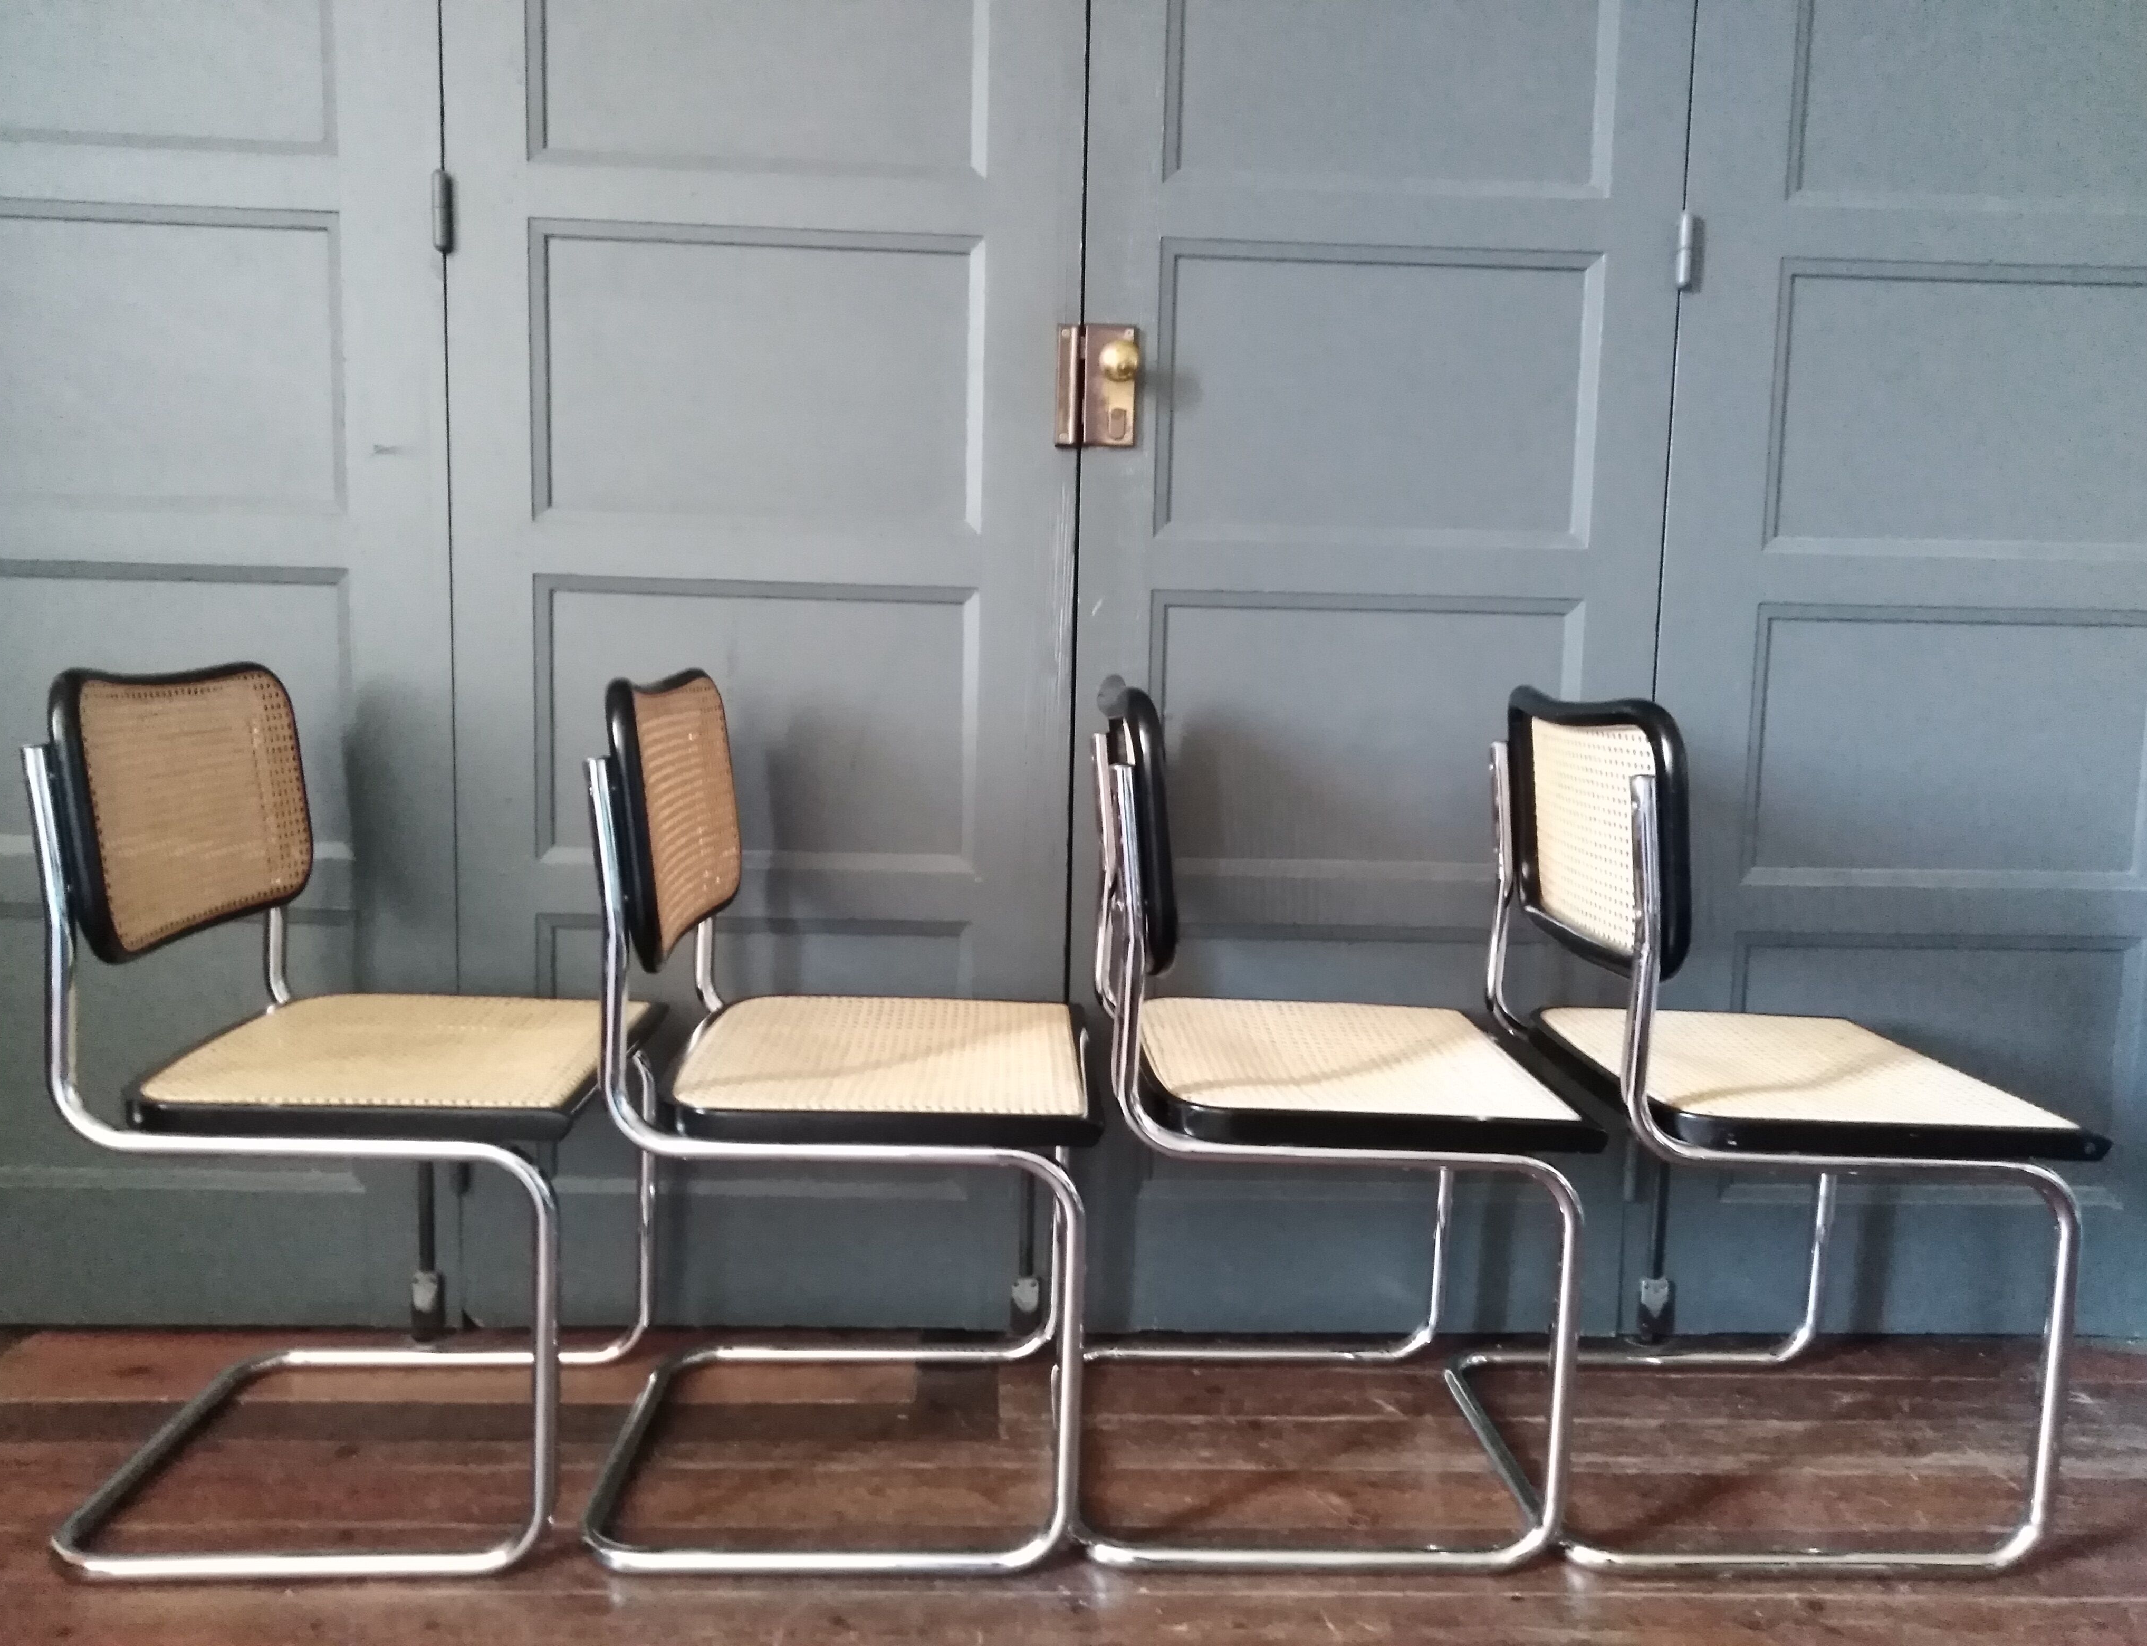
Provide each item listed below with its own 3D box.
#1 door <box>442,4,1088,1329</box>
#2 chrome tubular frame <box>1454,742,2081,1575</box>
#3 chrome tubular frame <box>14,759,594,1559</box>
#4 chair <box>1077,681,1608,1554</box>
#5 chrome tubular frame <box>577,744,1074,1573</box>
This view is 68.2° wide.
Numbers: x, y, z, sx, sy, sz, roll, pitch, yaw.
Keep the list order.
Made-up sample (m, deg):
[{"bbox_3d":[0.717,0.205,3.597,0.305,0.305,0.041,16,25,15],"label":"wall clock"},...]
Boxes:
[{"bbox_3d":[-0.368,-0.455,1.920,0.752,2.200,0.045,1,6,-2],"label":"door"},{"bbox_3d":[0.710,0.283,1.696,0.506,0.836,0.475,1,6,-2],"label":"chrome tubular frame"},{"bbox_3d":[-0.721,0.293,1.643,0.491,0.766,0.465,1,6,-3],"label":"chrome tubular frame"},{"bbox_3d":[0.230,0.309,1.685,0.491,0.766,0.465,1,6,-2],"label":"chair"},{"bbox_3d":[-0.234,0.301,1.665,0.491,0.766,0.465,1,6,-2],"label":"chrome tubular frame"}]

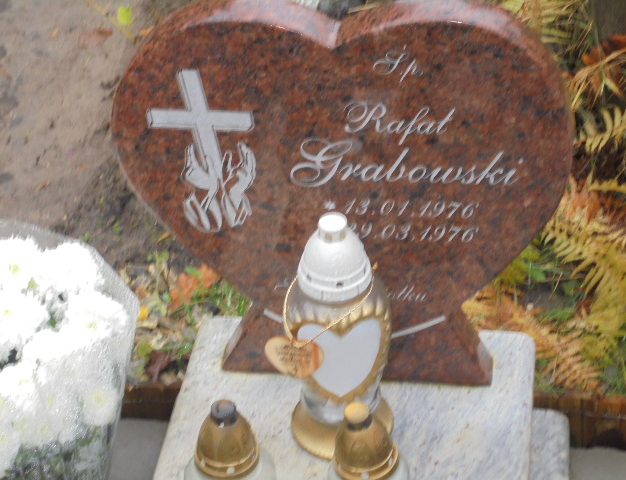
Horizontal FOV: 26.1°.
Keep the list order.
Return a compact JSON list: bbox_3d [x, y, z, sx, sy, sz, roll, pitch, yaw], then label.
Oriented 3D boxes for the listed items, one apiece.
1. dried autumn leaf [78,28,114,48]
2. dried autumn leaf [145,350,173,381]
[{"bbox_3d":[-0.417,-0.384,2.574,0.052,0.012,0.076,11,43,18],"label":"dried autumn leaf"},{"bbox_3d":[-0.220,0.177,1.897,0.035,0.020,0.058,14,44,21],"label":"dried autumn leaf"}]

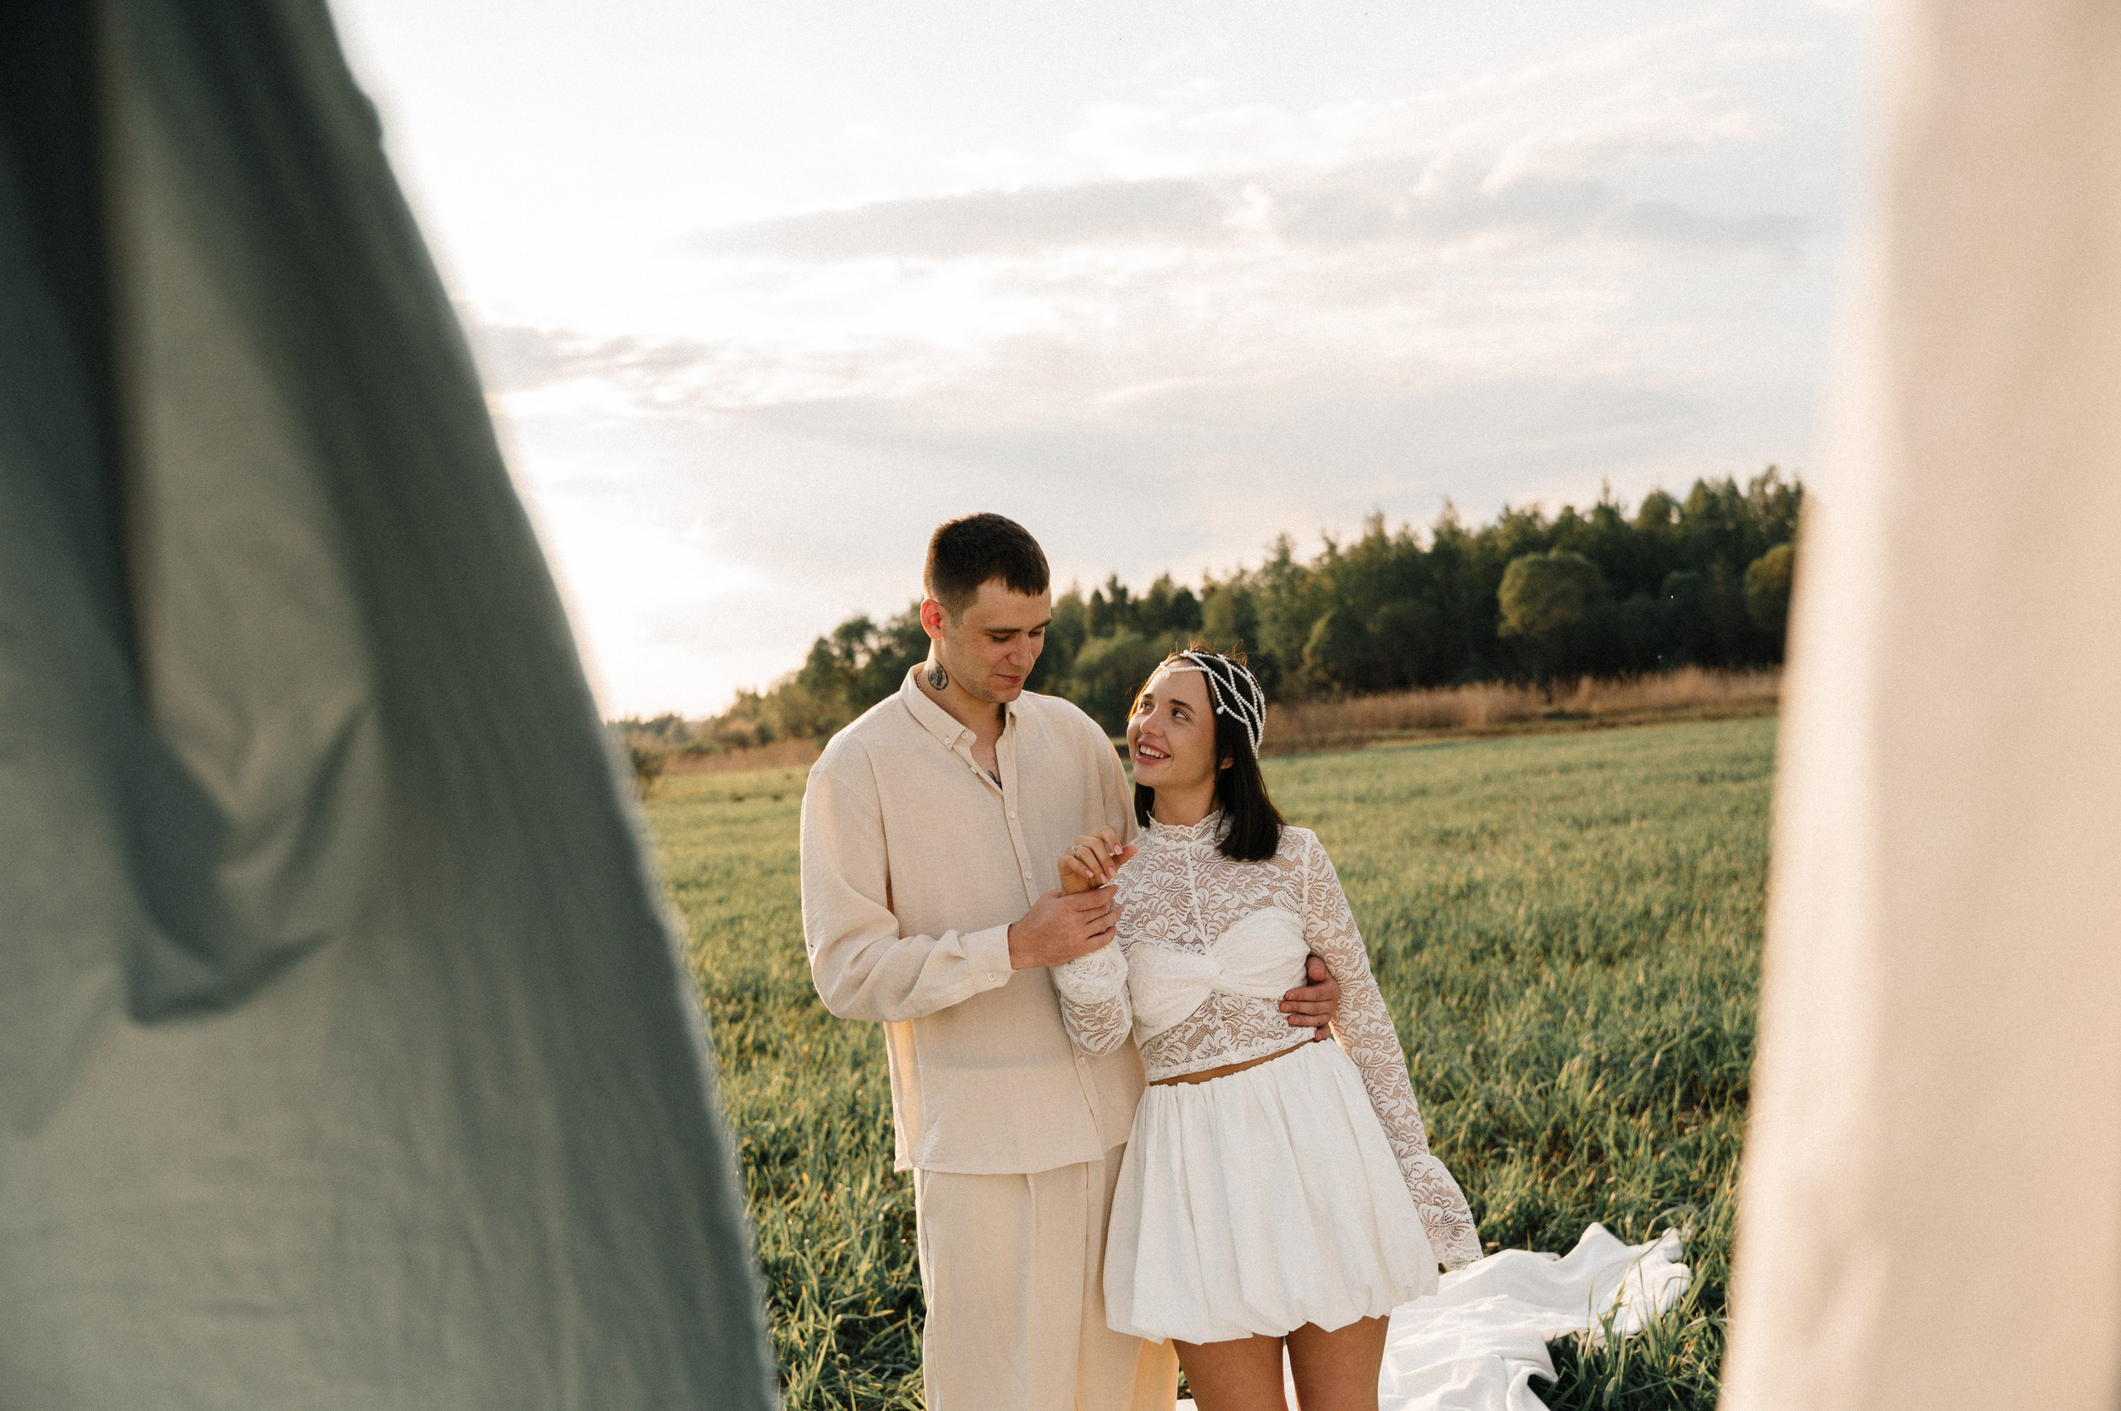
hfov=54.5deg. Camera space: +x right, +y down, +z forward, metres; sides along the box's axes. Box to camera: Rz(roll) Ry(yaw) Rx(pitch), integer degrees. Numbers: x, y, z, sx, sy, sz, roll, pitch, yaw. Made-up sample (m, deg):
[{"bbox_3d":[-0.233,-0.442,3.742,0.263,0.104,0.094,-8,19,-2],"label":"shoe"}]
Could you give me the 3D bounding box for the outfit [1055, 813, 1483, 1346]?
[{"bbox_3d":[0.303,0.544,3.000,0.580,0.770,0.380,-4,-1,16],"label":"outfit"}]

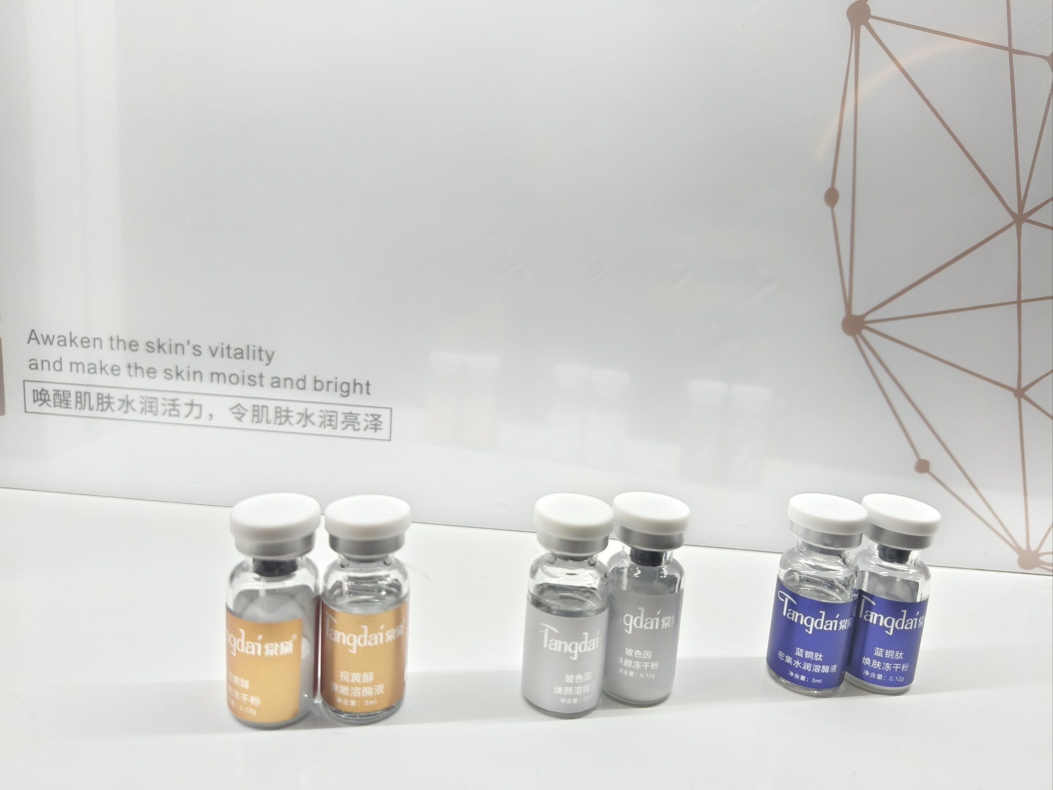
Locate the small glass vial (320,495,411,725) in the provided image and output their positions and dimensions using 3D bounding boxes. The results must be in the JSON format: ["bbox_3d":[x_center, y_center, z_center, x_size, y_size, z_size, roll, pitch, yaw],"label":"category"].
[{"bbox_3d":[-0.031,0.041,0.136,0.017,0.041,0.017,2,10,-7],"label":"small glass vial"}]

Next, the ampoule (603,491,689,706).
[{"bbox_3d":[0.024,0.043,0.147,0.017,0.041,0.017,6,11,14],"label":"ampoule"}]

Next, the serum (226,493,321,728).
[{"bbox_3d":[-0.048,0.040,0.133,0.017,0.041,0.017,4,10,-1],"label":"serum"}]

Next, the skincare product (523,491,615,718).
[{"bbox_3d":[0.009,0.042,0.142,0.017,0.041,0.017,4,10,-1],"label":"skincare product"}]

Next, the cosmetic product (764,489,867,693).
[{"bbox_3d":[0.064,0.044,0.155,0.017,0.041,0.017,8,11,23],"label":"cosmetic product"}]

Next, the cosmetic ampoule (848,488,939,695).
[{"bbox_3d":[0.081,0.044,0.157,0.017,0.041,0.017,7,11,16],"label":"cosmetic ampoule"}]

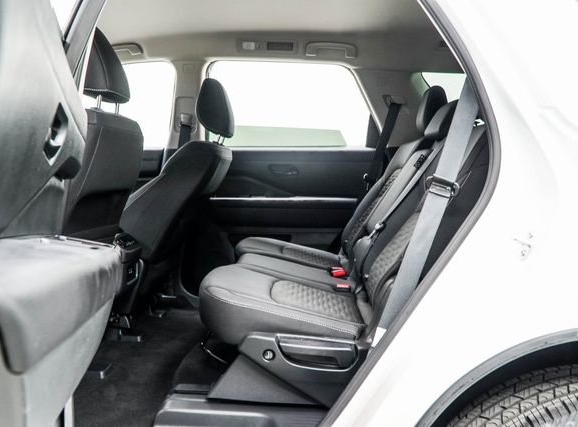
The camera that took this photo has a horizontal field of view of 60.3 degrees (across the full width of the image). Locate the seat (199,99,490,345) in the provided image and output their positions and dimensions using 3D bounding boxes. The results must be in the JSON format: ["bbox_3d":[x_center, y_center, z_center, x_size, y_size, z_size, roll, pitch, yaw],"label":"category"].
[{"bbox_3d":[0.217,-0.107,1.823,0.850,0.860,1.300,0,5,1],"label":"seat"}]

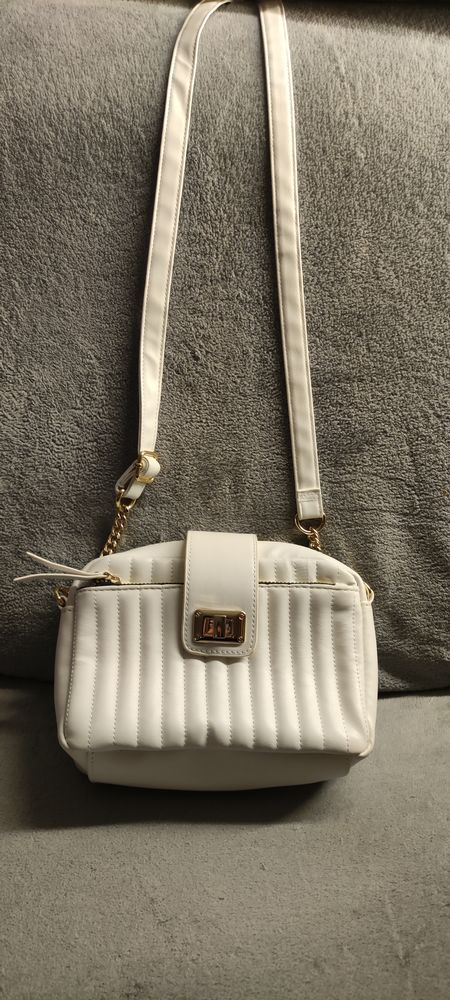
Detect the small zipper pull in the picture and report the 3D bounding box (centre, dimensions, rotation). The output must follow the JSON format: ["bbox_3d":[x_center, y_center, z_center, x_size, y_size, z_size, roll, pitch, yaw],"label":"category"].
[{"bbox_3d":[-0.119,0.052,0.484,0.082,0.024,0.015,0,-16,0],"label":"small zipper pull"}]

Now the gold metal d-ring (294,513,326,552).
[{"bbox_3d":[0.068,0.026,0.505,0.025,0.029,0.010,0,-10,0],"label":"gold metal d-ring"}]

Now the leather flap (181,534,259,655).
[{"bbox_3d":[-0.003,0.070,0.482,0.056,0.093,0.022,0,-16,0],"label":"leather flap"}]

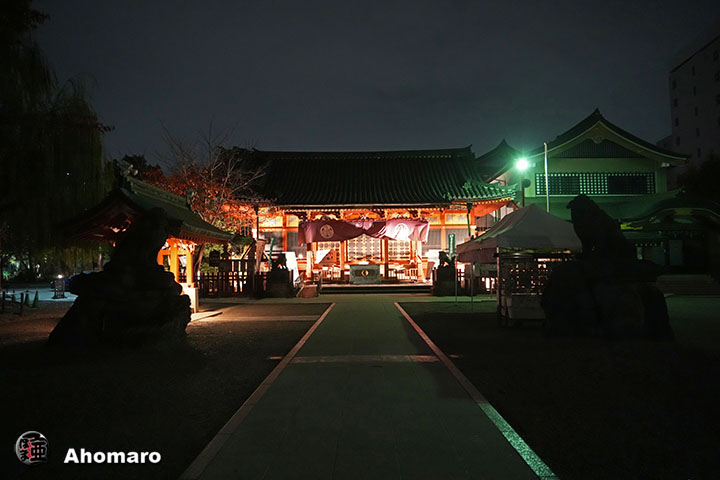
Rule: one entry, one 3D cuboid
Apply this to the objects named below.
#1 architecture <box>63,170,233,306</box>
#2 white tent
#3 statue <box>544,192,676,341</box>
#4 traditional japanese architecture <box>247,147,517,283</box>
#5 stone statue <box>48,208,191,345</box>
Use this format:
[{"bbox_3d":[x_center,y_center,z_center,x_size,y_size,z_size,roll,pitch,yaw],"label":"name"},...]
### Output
[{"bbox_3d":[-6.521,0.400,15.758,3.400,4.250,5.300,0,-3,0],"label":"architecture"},{"bbox_3d":[5.386,0.767,16.339,3.100,3.500,6.000,0,-3,0],"label":"white tent"},{"bbox_3d":[5.573,0.629,11.136,2.700,3.180,1.900,0,-3,0],"label":"statue"},{"bbox_3d":[0.369,-1.561,33.943,18.200,10.200,11.200,0,-3,0],"label":"traditional japanese architecture"},{"bbox_3d":[-5.289,0.785,10.917,2.700,2.920,1.900,0,-3,0],"label":"stone statue"}]

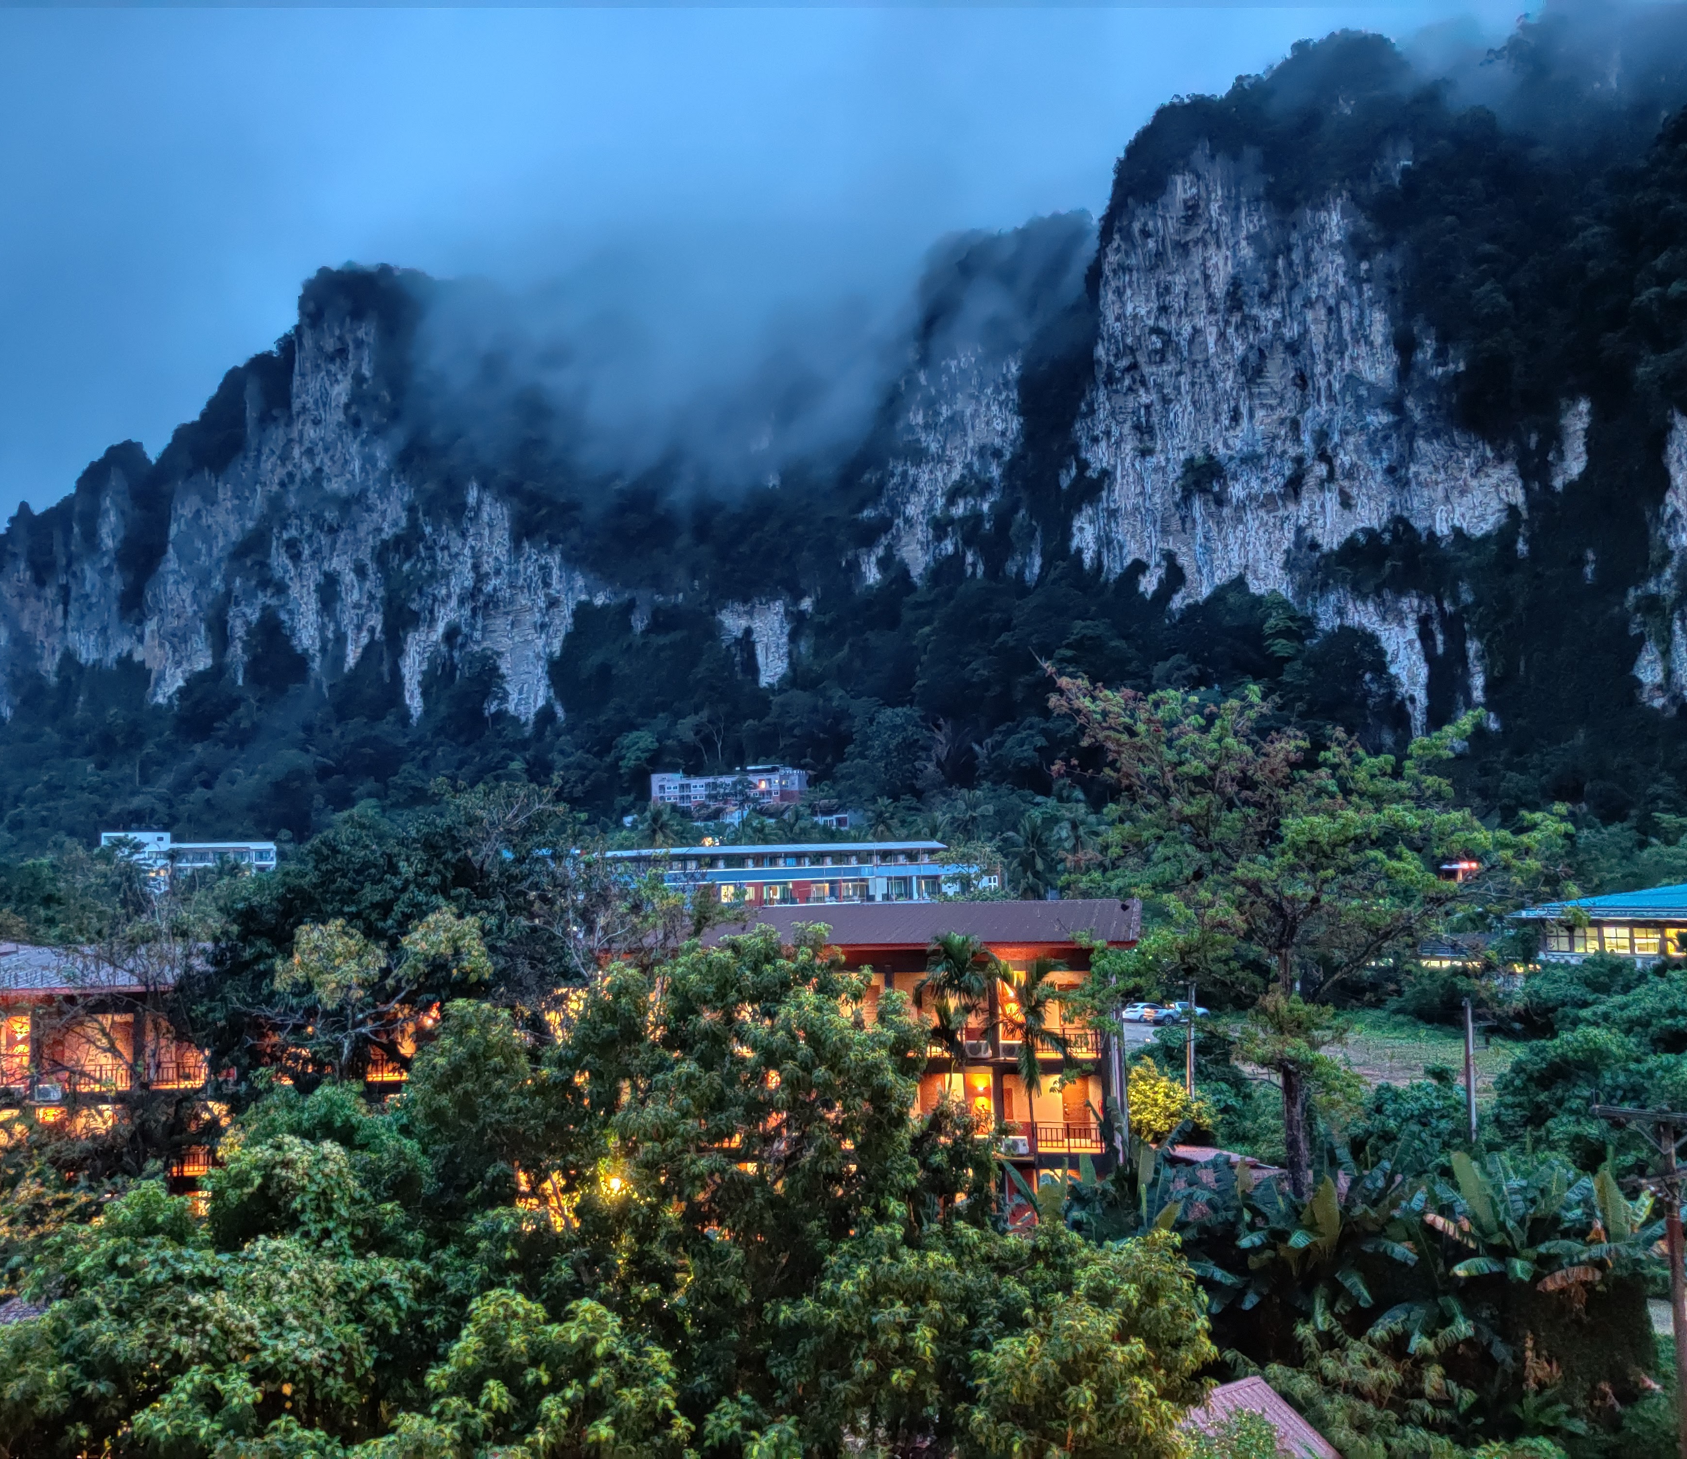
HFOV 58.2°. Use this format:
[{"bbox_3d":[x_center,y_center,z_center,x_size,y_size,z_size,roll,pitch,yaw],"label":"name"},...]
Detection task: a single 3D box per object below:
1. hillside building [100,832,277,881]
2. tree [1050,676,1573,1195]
[{"bbox_3d":[-104.909,21.140,245.654,28.000,9.000,11.000,-1,-4,-6],"label":"hillside building"},{"bbox_3d":[13.545,6.411,43.400,15.000,16.000,13.500,-1,-4,0],"label":"tree"}]

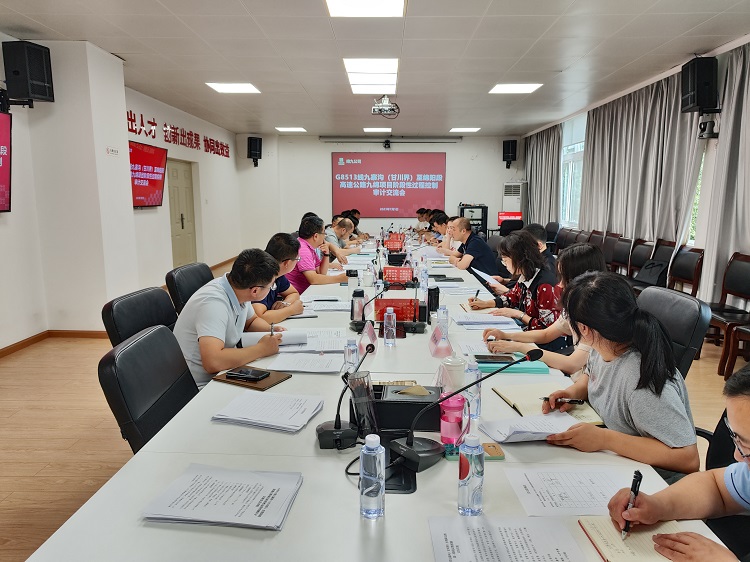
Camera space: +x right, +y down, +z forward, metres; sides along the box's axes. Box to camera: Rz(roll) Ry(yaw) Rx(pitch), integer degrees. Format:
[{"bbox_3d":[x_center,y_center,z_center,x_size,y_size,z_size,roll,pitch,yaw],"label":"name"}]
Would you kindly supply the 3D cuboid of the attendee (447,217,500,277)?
[{"bbox_3d":[0.980,-0.018,5.235,0.620,1.235,0.540,0,9,0],"label":"attendee"}]

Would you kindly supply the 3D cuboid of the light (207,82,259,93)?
[{"bbox_3d":[-1.926,-2.655,7.145,0.600,0.050,0.600,0,8,1],"label":"light"}]

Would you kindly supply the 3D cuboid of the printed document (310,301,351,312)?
[{"bbox_3d":[-0.240,0.164,3.219,0.285,0.012,0.220,0,9,3],"label":"printed document"}]

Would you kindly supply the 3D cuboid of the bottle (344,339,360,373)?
[{"bbox_3d":[-0.085,0.306,1.925,0.055,0.177,0.055,0,8,1],"label":"bottle"}]

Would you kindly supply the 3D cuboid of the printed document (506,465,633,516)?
[{"bbox_3d":[0.481,0.489,1.225,0.297,0.005,0.210,0,9,0],"label":"printed document"}]

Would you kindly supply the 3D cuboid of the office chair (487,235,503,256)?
[{"bbox_3d":[1.122,0.050,5.941,0.640,1.040,0.600,0,8,1],"label":"office chair"}]

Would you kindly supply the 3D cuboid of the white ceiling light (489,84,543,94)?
[{"bbox_3d":[1.863,-2.555,6.900,0.600,0.020,0.600,0,9,1],"label":"white ceiling light"}]

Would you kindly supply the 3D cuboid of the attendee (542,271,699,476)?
[{"bbox_3d":[0.753,0.582,1.590,0.560,1.233,0.540,0,9,-3],"label":"attendee"}]

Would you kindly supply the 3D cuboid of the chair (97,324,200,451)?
[{"bbox_3d":[-0.531,0.674,1.777,0.640,0.980,0.600,-1,8,-4],"label":"chair"}]

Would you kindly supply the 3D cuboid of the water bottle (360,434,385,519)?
[{"bbox_3d":[-0.005,0.425,1.130,0.053,0.183,0.053,1,9,2],"label":"water bottle"}]

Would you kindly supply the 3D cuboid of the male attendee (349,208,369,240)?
[{"bbox_3d":[-0.508,-0.690,10.019,0.750,1.340,0.500,0,8,1],"label":"male attendee"}]

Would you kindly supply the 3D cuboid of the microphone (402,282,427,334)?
[{"bbox_3d":[0.216,0.126,2.775,0.120,0.230,0.360,0,9,3],"label":"microphone"}]

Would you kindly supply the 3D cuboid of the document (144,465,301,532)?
[{"bbox_3d":[-0.336,0.493,1.203,0.295,0.014,0.210,2,9,9],"label":"document"}]

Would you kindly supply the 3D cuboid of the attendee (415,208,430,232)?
[{"bbox_3d":[0.950,-0.675,9.311,0.650,1.240,0.500,-2,9,-12],"label":"attendee"}]

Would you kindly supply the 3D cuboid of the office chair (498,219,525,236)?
[{"bbox_3d":[2.630,-0.697,10.121,0.600,0.970,0.600,0,9,0],"label":"office chair"}]

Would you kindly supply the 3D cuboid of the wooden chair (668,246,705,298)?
[{"bbox_3d":[3.050,0.113,5.447,0.550,0.910,0.460,0,9,1],"label":"wooden chair"}]

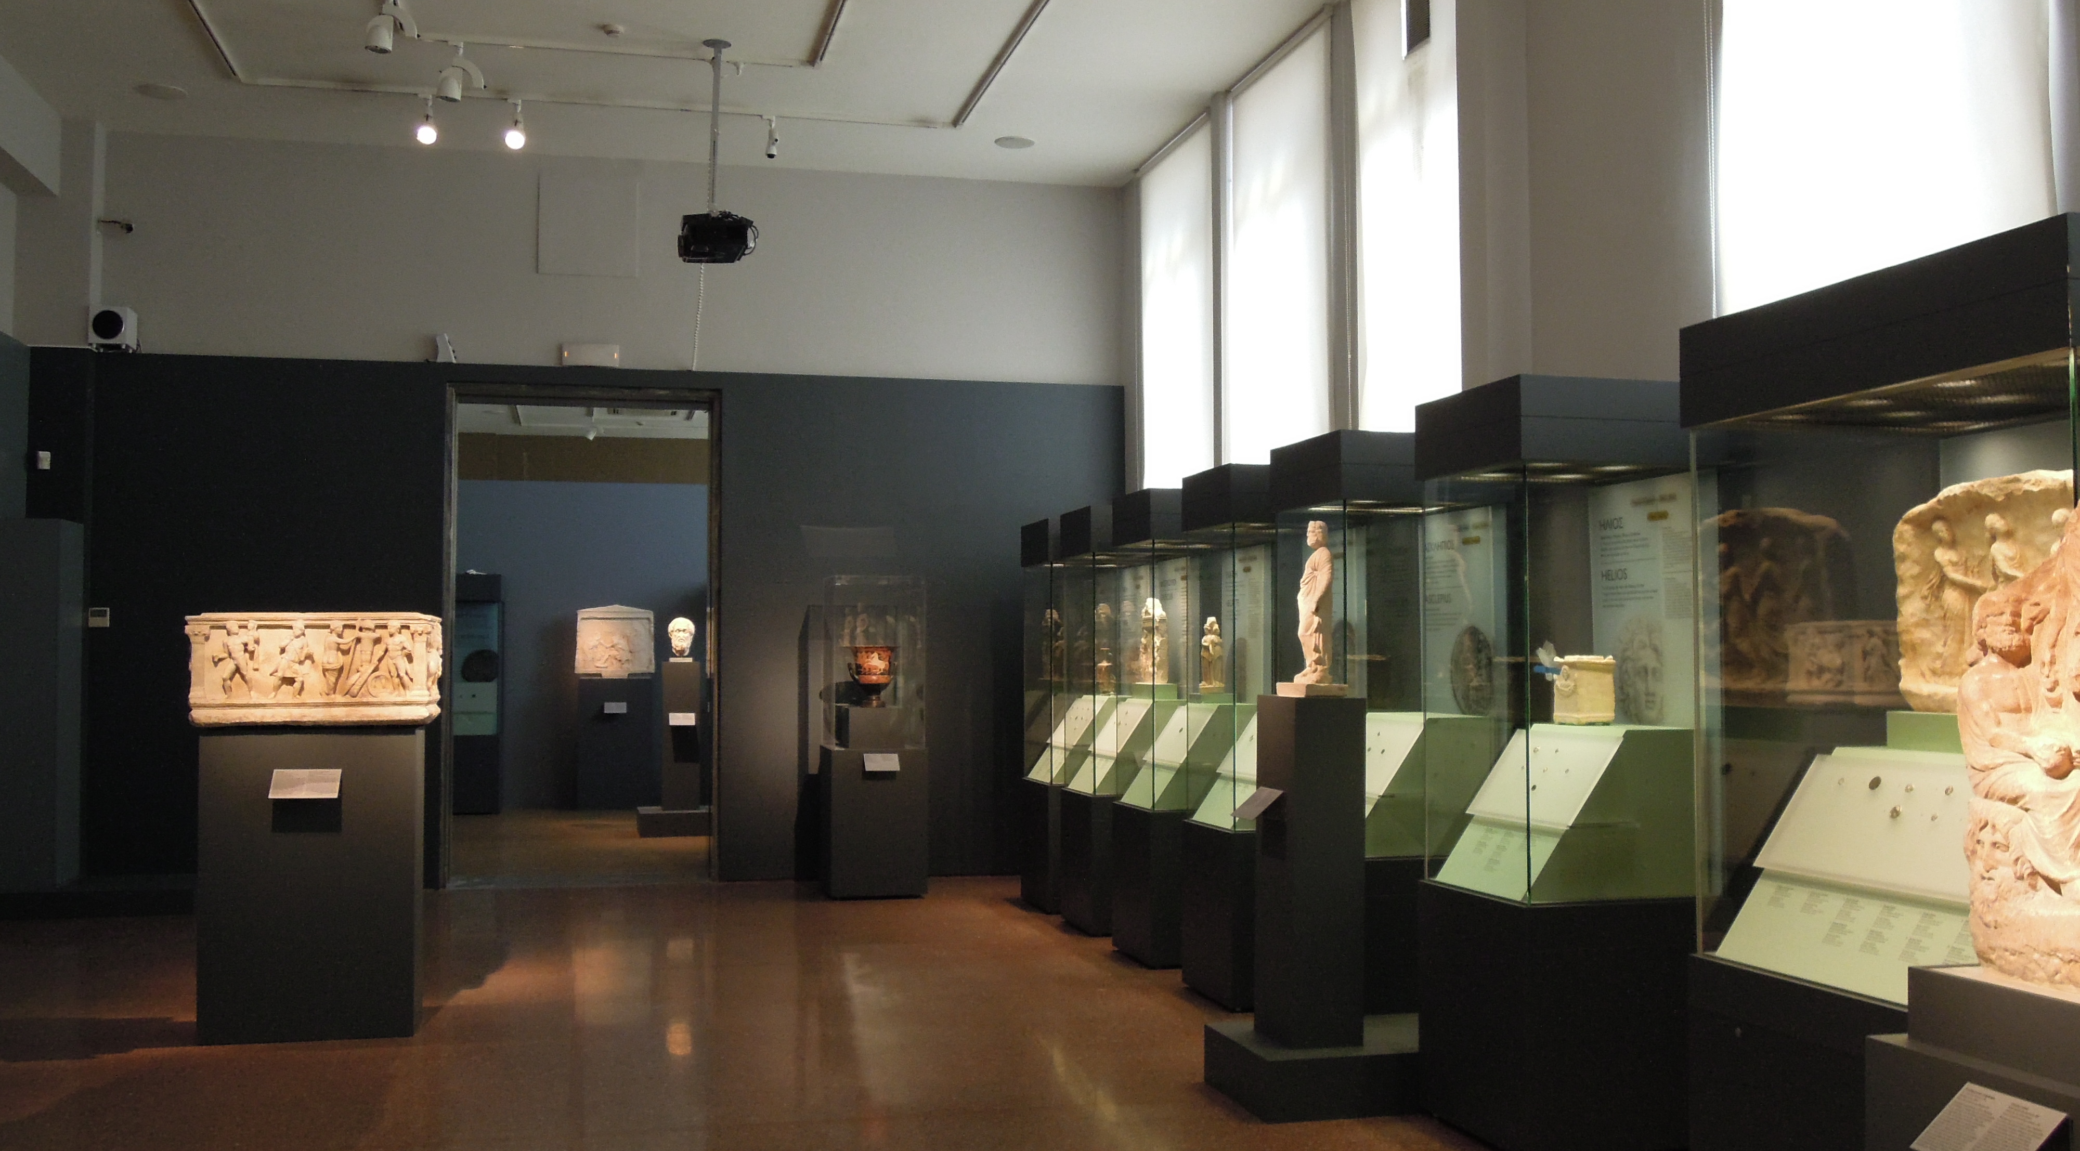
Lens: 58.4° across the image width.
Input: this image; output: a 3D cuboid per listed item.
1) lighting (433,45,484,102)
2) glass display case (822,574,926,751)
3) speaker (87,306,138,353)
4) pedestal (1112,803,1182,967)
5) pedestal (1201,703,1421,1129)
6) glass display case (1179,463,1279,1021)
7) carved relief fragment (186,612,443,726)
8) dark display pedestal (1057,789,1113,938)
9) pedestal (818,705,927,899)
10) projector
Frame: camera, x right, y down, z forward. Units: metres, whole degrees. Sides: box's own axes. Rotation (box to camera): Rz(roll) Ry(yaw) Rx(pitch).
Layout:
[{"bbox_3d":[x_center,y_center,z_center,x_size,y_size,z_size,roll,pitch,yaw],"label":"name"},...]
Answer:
[{"bbox_3d":[-3.113,-2.690,10.003,0.254,0.305,0.150,1,-2,-14],"label":"lighting"},{"bbox_3d":[-1.103,0.581,12.233,0.586,1.102,0.580,1,-2,-14],"label":"glass display case"},{"bbox_3d":[-5.730,-1.511,11.527,0.214,0.262,0.280,1,-2,-14],"label":"speaker"},{"bbox_3d":[0.834,1.585,9.774,0.710,0.770,0.710,1,-2,-14],"label":"pedestal"},{"bbox_3d":[1.086,1.079,6.310,0.913,1.330,0.609,0,-3,-14],"label":"pedestal"},{"bbox_3d":[1.118,0.725,8.660,0.710,2.400,0.700,1,-2,-14],"label":"glass display case"},{"bbox_3d":[-2.883,0.376,7.462,0.884,0.438,0.587,0,-3,-14],"label":"carved relief fragment"},{"bbox_3d":[0.533,1.561,10.276,0.667,0.742,0.667,0,-3,-14],"label":"dark display pedestal"},{"bbox_3d":[-1.098,1.500,12.198,0.606,1.130,0.600,1,-2,-14],"label":"pedestal"},{"bbox_3d":[-1.736,-1.814,9.973,0.380,0.200,0.360,0,-3,-14],"label":"projector"}]

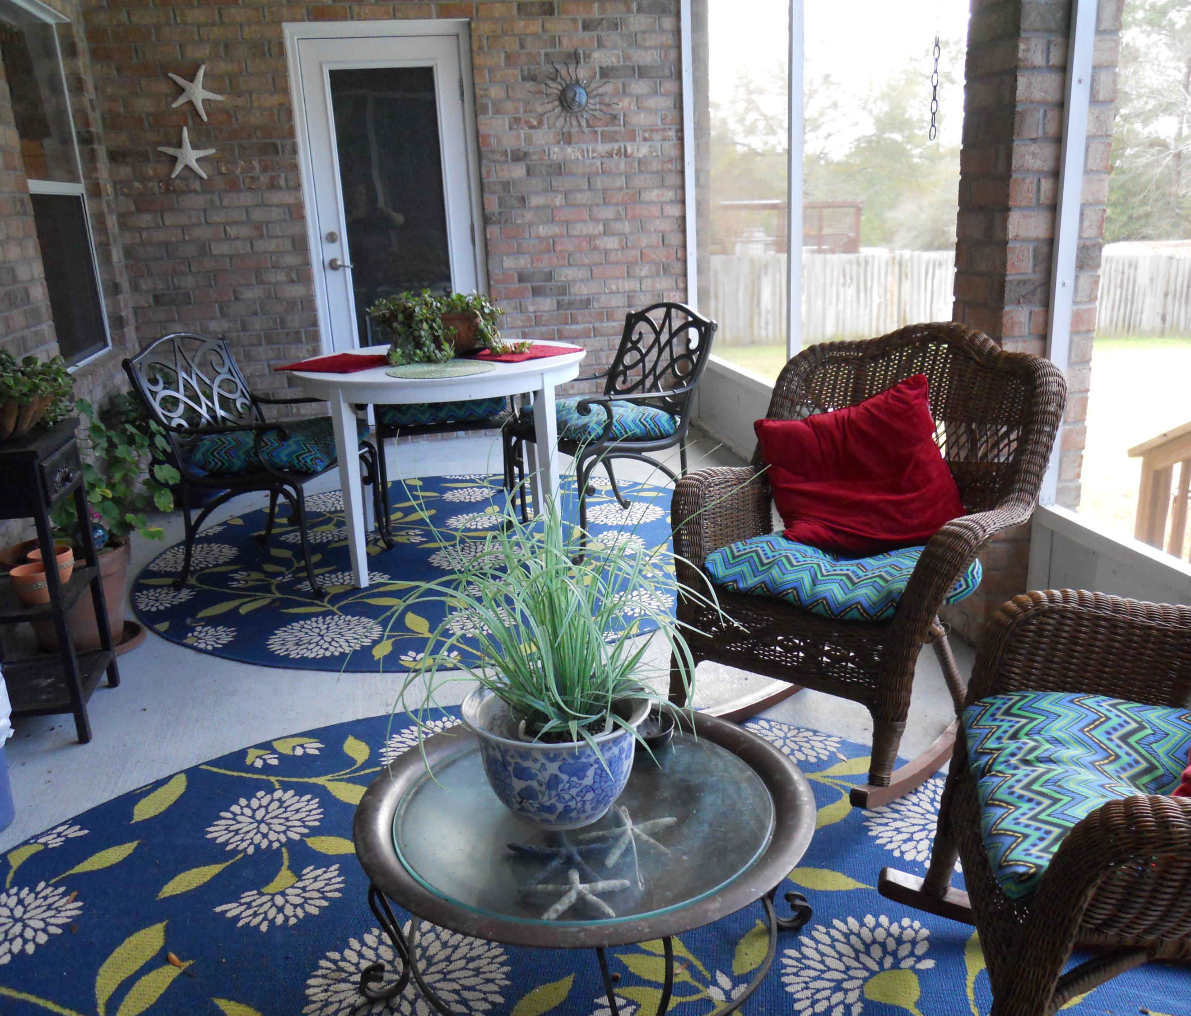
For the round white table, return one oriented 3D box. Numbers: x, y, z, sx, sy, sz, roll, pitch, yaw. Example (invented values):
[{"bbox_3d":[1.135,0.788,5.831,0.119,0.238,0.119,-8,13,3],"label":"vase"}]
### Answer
[{"bbox_3d":[-0.544,-0.192,4.098,1.085,0.730,1.085,-3,15,1],"label":"round white table"}]

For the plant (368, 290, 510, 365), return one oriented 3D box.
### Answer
[{"bbox_3d":[-0.580,-0.692,4.080,0.530,0.245,0.420,-5,16,-8],"label":"plant"}]

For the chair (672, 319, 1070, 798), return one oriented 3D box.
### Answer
[{"bbox_3d":[0.617,0.073,2.542,0.710,0.930,0.800,12,21,42],"label":"chair"}]

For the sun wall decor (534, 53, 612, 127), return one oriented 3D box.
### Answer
[{"bbox_3d":[-0.110,-2.188,5.834,0.450,0.450,0.050,-5,16,-8],"label":"sun wall decor"}]

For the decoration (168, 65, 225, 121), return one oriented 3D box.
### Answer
[{"bbox_3d":[-2.014,-2.098,5.542,0.268,0.270,0.040,-5,16,-8],"label":"decoration"}]

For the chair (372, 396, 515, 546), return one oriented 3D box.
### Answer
[{"bbox_3d":[-0.645,-0.406,4.632,0.600,0.870,0.670,-6,16,-11],"label":"chair"}]

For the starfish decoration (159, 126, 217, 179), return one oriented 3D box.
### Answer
[{"bbox_3d":[-2.090,-1.813,5.604,0.284,0.260,0.040,-5,16,-8],"label":"starfish decoration"}]

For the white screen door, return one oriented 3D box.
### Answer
[{"bbox_3d":[-1.063,-1.463,5.911,0.950,2.150,0.100,-5,16,-8],"label":"white screen door"}]

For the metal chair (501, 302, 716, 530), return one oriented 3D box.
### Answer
[{"bbox_3d":[0.033,-0.321,4.200,0.670,0.870,0.600,-11,17,-28],"label":"metal chair"}]

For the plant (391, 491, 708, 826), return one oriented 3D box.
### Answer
[{"bbox_3d":[-0.056,0.192,1.541,0.470,0.470,0.450,-5,16,-8],"label":"plant"}]

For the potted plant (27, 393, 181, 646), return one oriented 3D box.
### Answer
[{"bbox_3d":[-1.570,0.033,3.431,0.540,0.750,0.520,-5,16,-8],"label":"potted plant"}]

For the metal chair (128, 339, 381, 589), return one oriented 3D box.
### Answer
[{"bbox_3d":[-1.194,-0.201,3.984,0.670,0.870,0.600,1,16,15],"label":"metal chair"}]

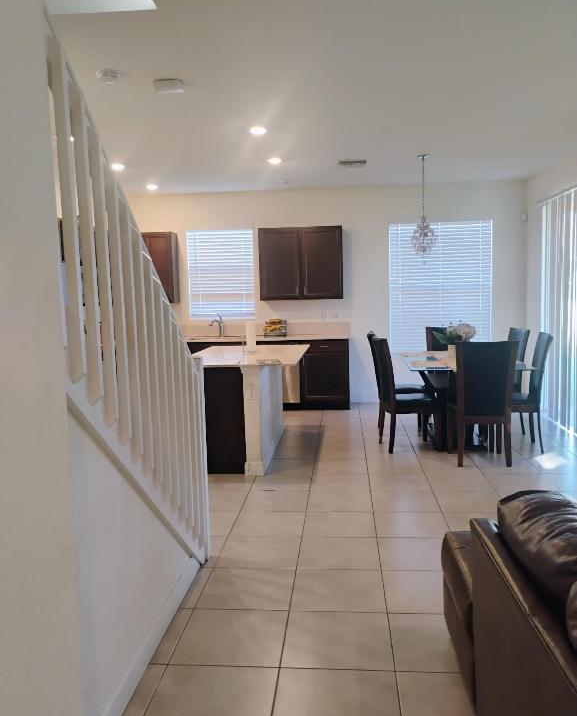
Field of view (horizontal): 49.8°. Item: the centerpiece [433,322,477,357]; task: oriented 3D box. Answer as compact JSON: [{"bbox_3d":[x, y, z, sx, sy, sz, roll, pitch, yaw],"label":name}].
[{"bbox_3d":[1.693,-0.167,6.345,0.420,0.380,0.380,-1,6,5],"label":"centerpiece"}]

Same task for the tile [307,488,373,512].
[{"bbox_3d":[0.370,1.027,4.445,0.453,0.010,0.445,-1,6,5],"label":"tile"}]

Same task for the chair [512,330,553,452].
[{"bbox_3d":[2.143,0.308,5.837,0.530,1.065,0.495,0,6,11],"label":"chair"}]

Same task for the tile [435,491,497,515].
[{"bbox_3d":[1.280,1.014,4.372,0.455,0.010,0.452,-1,6,5],"label":"tile"}]

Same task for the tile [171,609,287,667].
[{"bbox_3d":[-0.243,1.231,2.740,0.455,0.010,0.450,-1,6,5],"label":"tile"}]

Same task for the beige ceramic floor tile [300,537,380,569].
[{"bbox_3d":[0.292,1.128,3.584,0.455,0.010,0.450,-1,6,5],"label":"beige ceramic floor tile"}]

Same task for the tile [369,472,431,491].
[{"bbox_3d":[0.867,0.977,4.870,0.455,0.010,0.450,-1,6,5],"label":"tile"}]

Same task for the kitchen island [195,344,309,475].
[{"bbox_3d":[-0.365,0.424,5.974,1.085,0.925,1.800,-1,6,5],"label":"kitchen island"}]

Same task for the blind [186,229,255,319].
[{"bbox_3d":[-0.900,-1.124,8.307,0.891,1.136,0.060,-1,6,5],"label":"blind"}]

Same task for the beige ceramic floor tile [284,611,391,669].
[{"bbox_3d":[0.216,1.225,2.701,0.456,0.010,0.452,-1,6,5],"label":"beige ceramic floor tile"}]

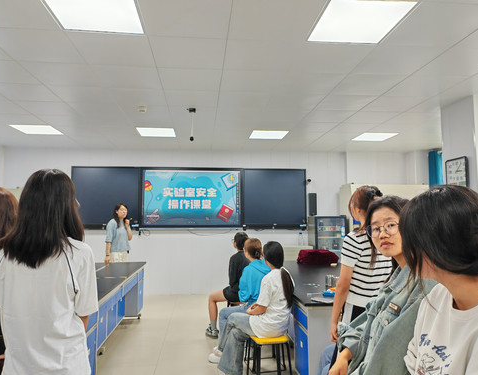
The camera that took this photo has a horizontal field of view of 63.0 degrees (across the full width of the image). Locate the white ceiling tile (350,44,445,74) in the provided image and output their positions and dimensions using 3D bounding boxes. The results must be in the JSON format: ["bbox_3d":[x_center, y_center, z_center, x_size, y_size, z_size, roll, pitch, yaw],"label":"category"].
[{"bbox_3d":[1.376,-1.109,3.427,0.600,0.020,0.600,0,-5,-5],"label":"white ceiling tile"}]

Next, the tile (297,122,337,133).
[{"bbox_3d":[1.130,-0.914,5.855,0.600,0.025,0.600,0,-5,-6],"label":"tile"}]

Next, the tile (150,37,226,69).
[{"bbox_3d":[-0.415,-1.124,3.255,0.600,0.020,0.600,0,-5,-5],"label":"tile"}]

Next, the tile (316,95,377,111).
[{"bbox_3d":[1.261,-1.009,4.617,0.600,0.020,0.600,0,-5,-5],"label":"tile"}]

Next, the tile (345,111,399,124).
[{"bbox_3d":[1.788,-0.961,5.310,0.600,0.025,0.600,0,-5,-6],"label":"tile"}]

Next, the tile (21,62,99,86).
[{"bbox_3d":[-1.667,-1.084,3.736,0.600,0.020,0.600,0,-5,-5],"label":"tile"}]

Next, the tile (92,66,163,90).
[{"bbox_3d":[-1.075,-1.081,3.801,0.600,0.025,0.600,0,-5,-6],"label":"tile"}]

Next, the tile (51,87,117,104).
[{"bbox_3d":[-1.725,-1.034,4.331,0.600,0.020,0.600,0,-5,-5],"label":"tile"}]

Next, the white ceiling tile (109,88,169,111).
[{"bbox_3d":[-1.128,-1.029,4.388,0.600,0.020,0.600,0,-5,-5],"label":"white ceiling tile"}]

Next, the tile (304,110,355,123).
[{"bbox_3d":[1.204,-0.959,5.213,0.600,0.020,0.600,0,-5,-5],"label":"tile"}]

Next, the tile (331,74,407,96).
[{"bbox_3d":[1.319,-1.059,4.022,0.600,0.020,0.600,0,-5,-5],"label":"tile"}]

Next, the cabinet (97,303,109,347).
[{"bbox_3d":[-1.494,1.320,3.793,0.350,0.480,0.430,0,-5,-6],"label":"cabinet"}]

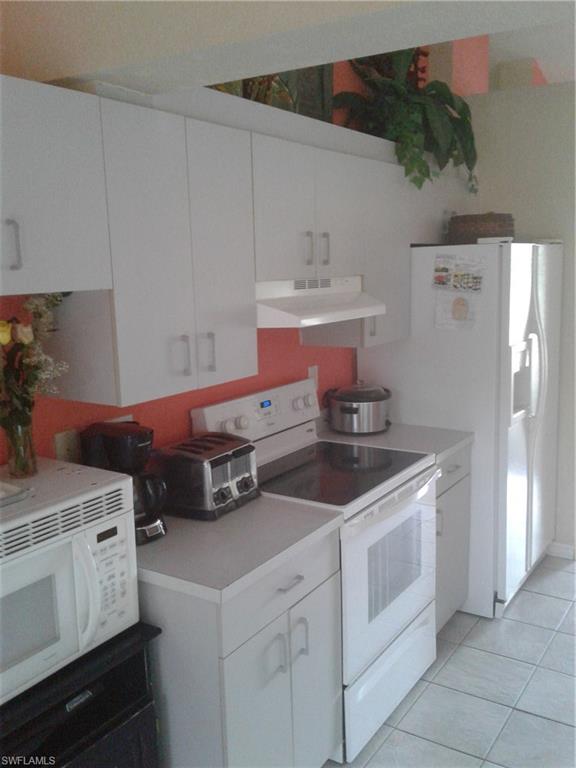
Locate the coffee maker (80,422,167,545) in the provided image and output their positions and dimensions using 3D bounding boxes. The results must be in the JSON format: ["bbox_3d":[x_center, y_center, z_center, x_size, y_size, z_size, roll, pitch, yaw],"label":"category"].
[{"bbox_3d":[-0.479,0.287,2.139,0.230,0.312,0.167,5,11,32],"label":"coffee maker"}]

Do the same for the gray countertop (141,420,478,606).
[{"bbox_3d":[0.083,0.359,2.708,0.625,0.042,1.849,5,11,32],"label":"gray countertop"}]

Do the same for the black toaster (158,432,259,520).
[{"bbox_3d":[-0.275,0.296,2.414,0.265,0.195,0.275,4,11,27],"label":"black toaster"}]

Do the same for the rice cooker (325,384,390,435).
[{"bbox_3d":[0.339,0.107,3.386,0.285,0.220,0.260,2,10,18],"label":"rice cooker"}]

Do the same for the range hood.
[{"bbox_3d":[0.032,-0.316,2.720,0.430,0.152,0.752,5,11,32],"label":"range hood"}]

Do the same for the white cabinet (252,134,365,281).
[{"bbox_3d":[-0.030,-0.623,2.698,0.305,0.463,0.762,5,11,32],"label":"white cabinet"}]

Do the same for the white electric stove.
[{"bbox_3d":[0.146,0.639,2.816,0.655,1.190,0.767,5,11,32],"label":"white electric stove"}]

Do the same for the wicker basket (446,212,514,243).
[{"bbox_3d":[0.902,-0.730,3.458,0.310,0.135,0.310,5,11,32],"label":"wicker basket"}]

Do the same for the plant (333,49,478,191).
[{"bbox_3d":[0.569,-1.249,3.407,0.420,0.660,0.670,5,11,32],"label":"plant"}]

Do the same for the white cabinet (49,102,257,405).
[{"bbox_3d":[-0.400,-0.373,2.153,0.305,0.761,0.616,5,11,32],"label":"white cabinet"}]

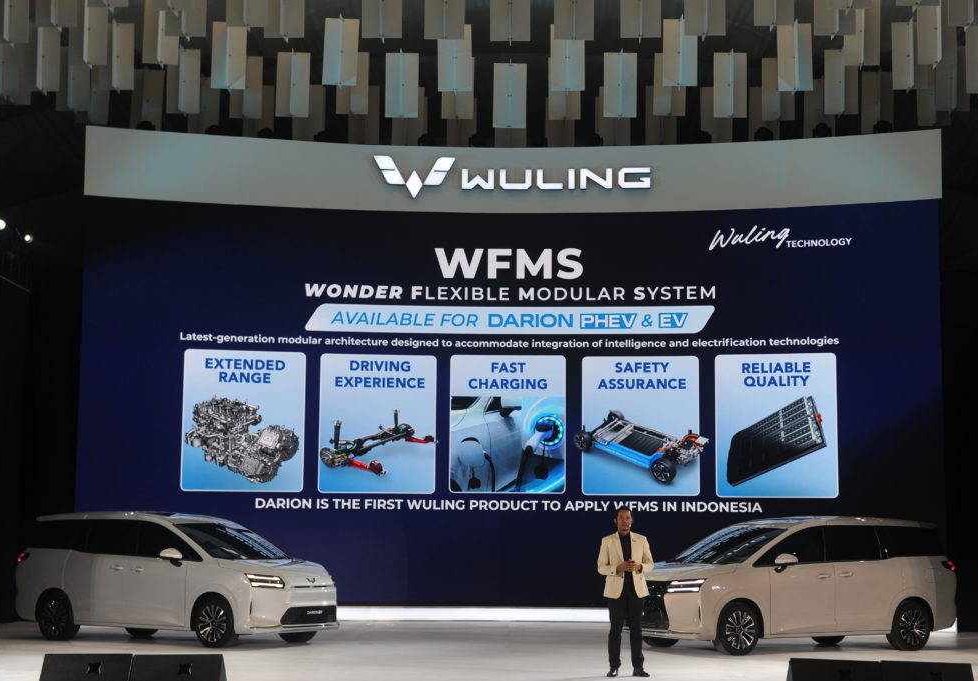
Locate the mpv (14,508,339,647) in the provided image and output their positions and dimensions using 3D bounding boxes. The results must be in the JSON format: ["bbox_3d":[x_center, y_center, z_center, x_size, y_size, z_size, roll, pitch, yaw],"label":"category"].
[{"bbox_3d":[-4.267,3.229,24.070,4.900,1.760,1.890,-4,-8,33],"label":"mpv"}]

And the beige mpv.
[{"bbox_3d":[3.961,3.204,23.378,4.900,1.760,1.890,4,-8,-30],"label":"beige mpv"}]

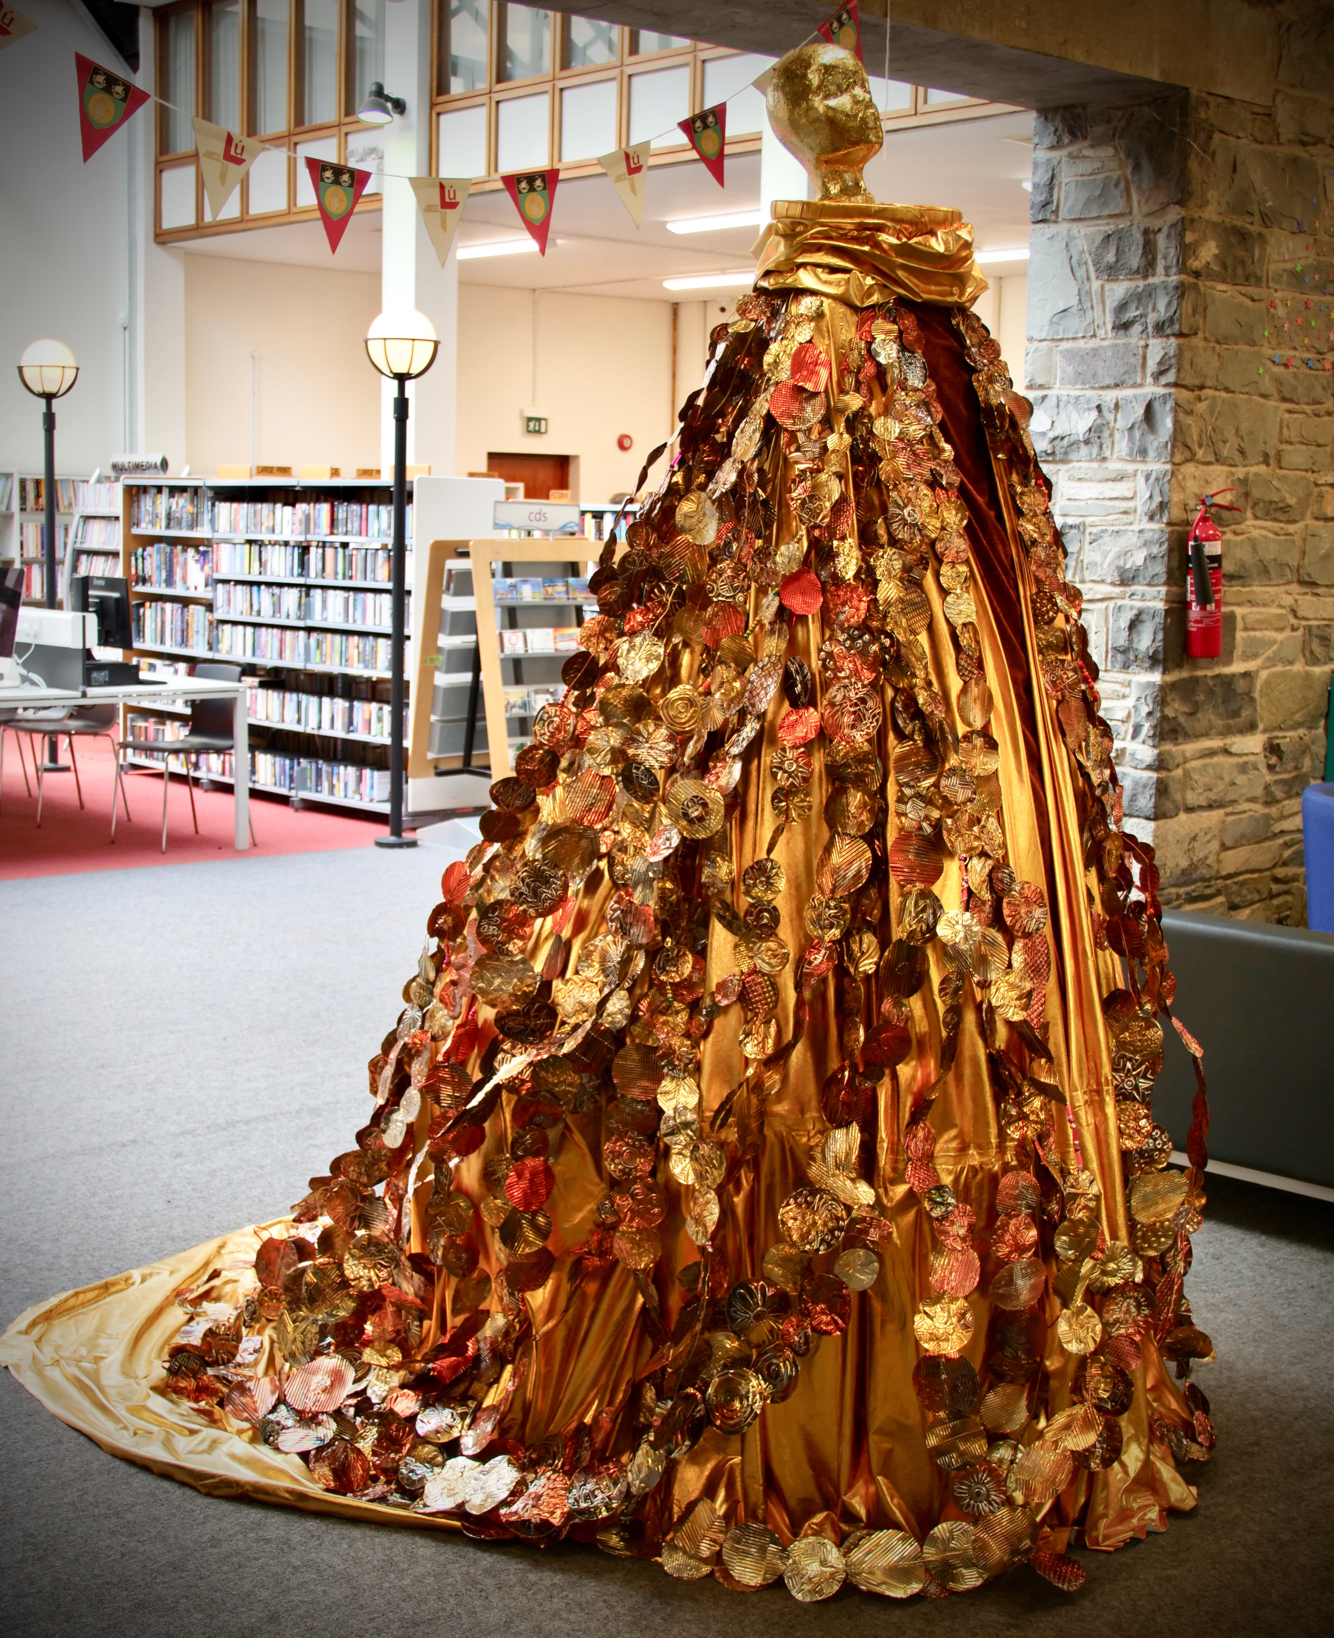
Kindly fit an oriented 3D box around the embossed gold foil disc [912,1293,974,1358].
[{"bbox_3d":[0.398,0.728,3.550,0.088,0.090,0.010,0,-3,-10],"label":"embossed gold foil disc"}]

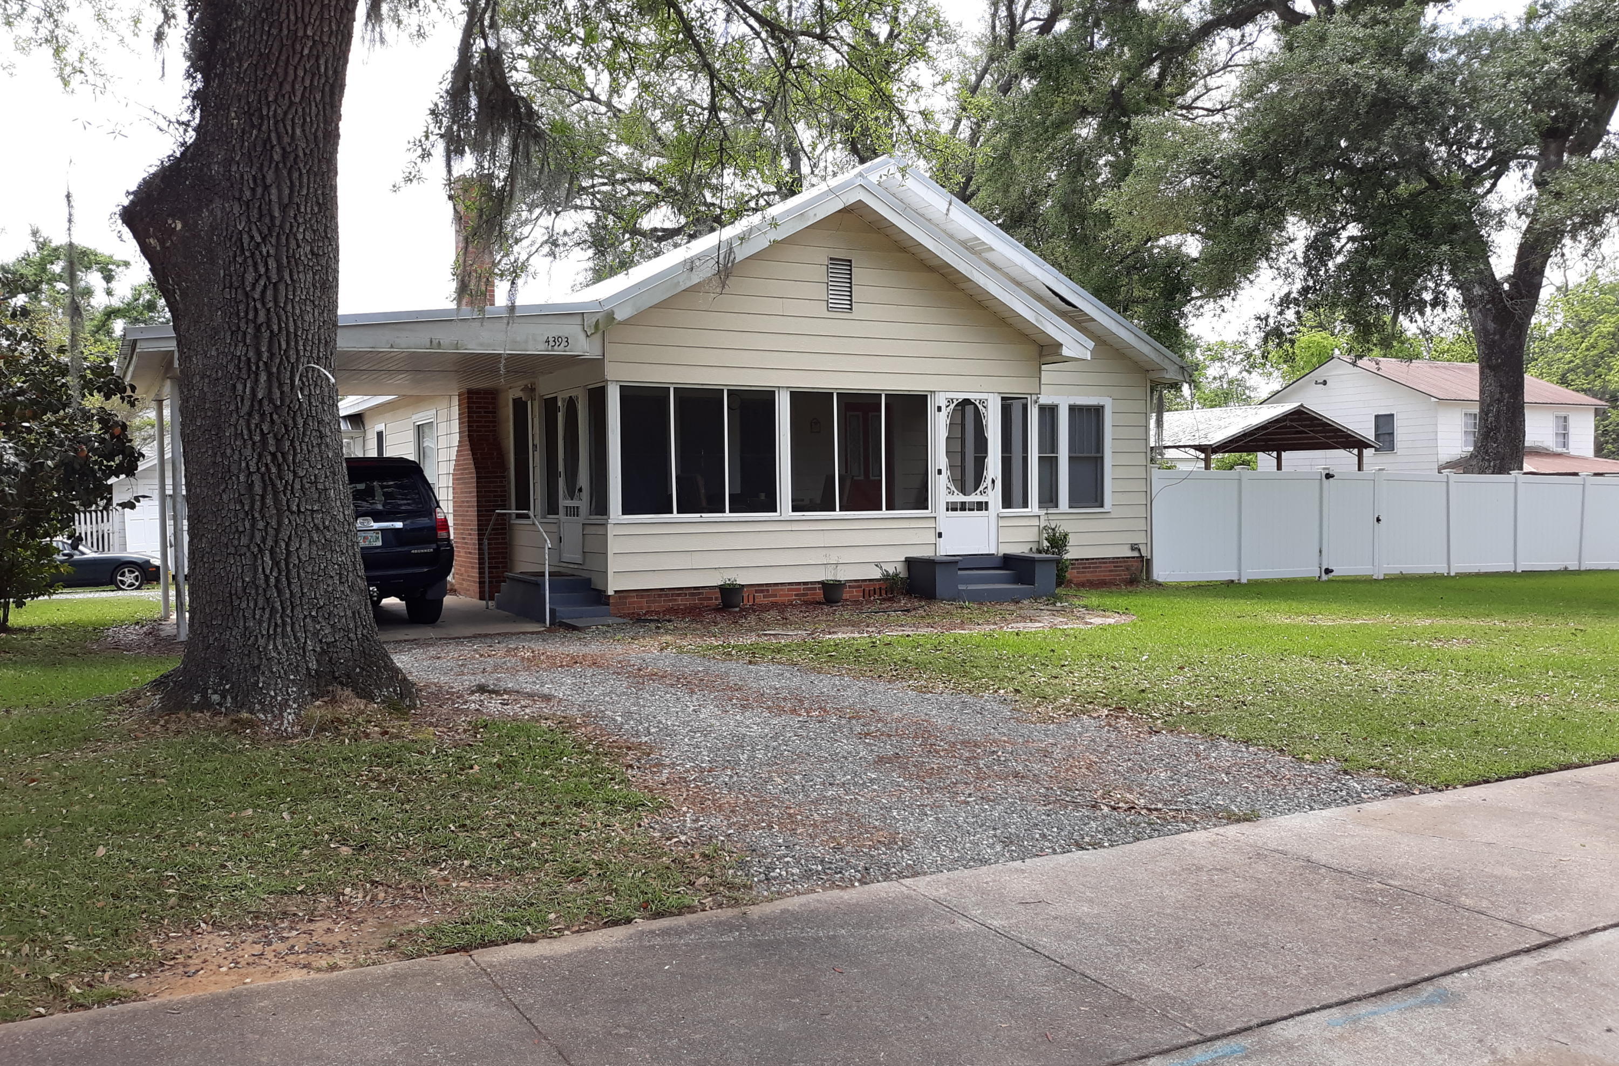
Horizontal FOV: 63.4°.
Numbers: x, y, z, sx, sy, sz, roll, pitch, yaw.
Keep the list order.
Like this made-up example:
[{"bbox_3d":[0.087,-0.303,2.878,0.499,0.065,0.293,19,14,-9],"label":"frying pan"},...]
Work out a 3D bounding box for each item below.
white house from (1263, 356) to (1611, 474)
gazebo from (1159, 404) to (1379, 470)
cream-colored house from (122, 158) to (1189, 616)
[{"bbox_3d":[27.182,-4.013,56.989,10.700,7.350,11.600,-1,2,-26],"label":"white house"},{"bbox_3d":[8.951,-1.036,29.155,5.299,3.350,4.832,-2,2,-31],"label":"gazebo"},{"bbox_3d":[-3.316,-2.216,21.817,14.800,6.050,15.700,-2,2,-29],"label":"cream-colored house"}]

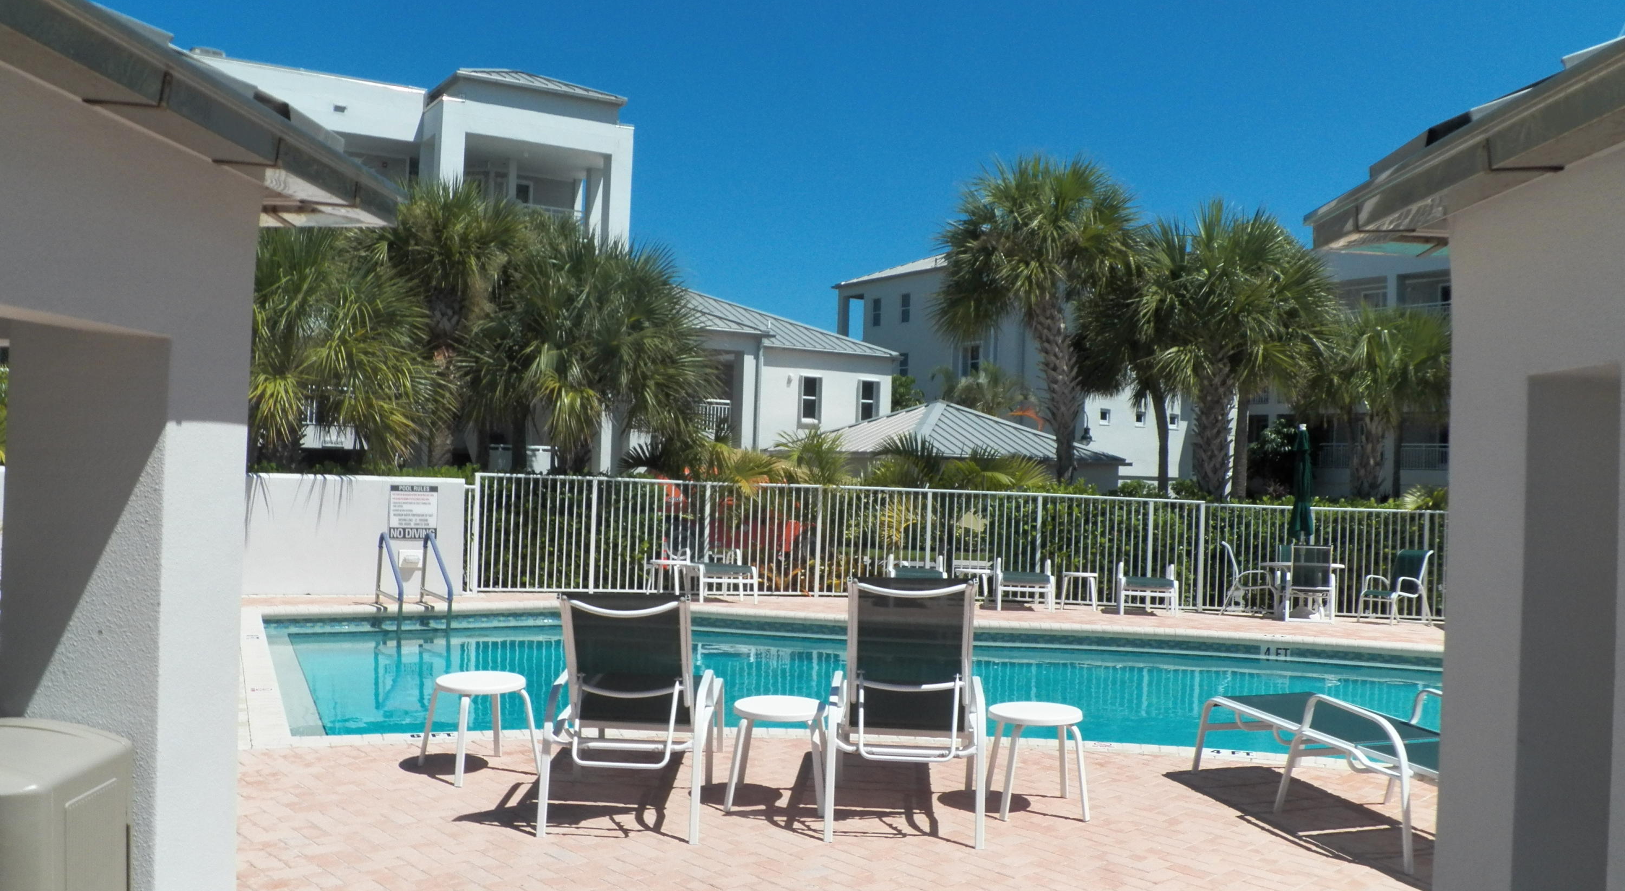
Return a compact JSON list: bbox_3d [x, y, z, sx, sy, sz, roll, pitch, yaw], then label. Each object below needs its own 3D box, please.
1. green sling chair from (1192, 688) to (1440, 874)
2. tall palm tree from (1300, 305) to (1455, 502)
[{"bbox_3d":[2.718,1.514,6.369,0.700,0.640,2.150,2,0,-14],"label":"green sling chair"},{"bbox_3d":[10.212,-0.123,24.003,2.950,4.700,2.950,2,0,23],"label":"tall palm tree"}]

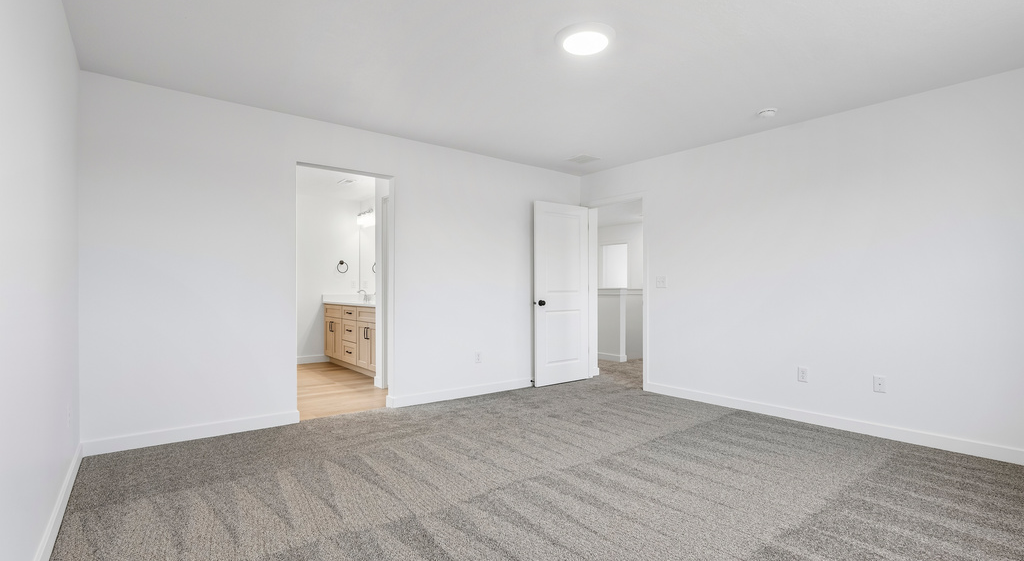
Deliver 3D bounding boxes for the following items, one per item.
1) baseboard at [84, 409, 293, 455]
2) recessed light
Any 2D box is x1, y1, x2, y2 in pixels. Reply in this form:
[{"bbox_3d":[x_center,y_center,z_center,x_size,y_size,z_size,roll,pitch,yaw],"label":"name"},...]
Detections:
[{"bbox_3d":[-2.192,1.073,3.236,1.266,0.090,0.016,1,-1,-39],"label":"baseboard"},{"bbox_3d":[0.402,-1.310,2.490,0.325,0.035,0.325,0,-1,0],"label":"recessed light"}]

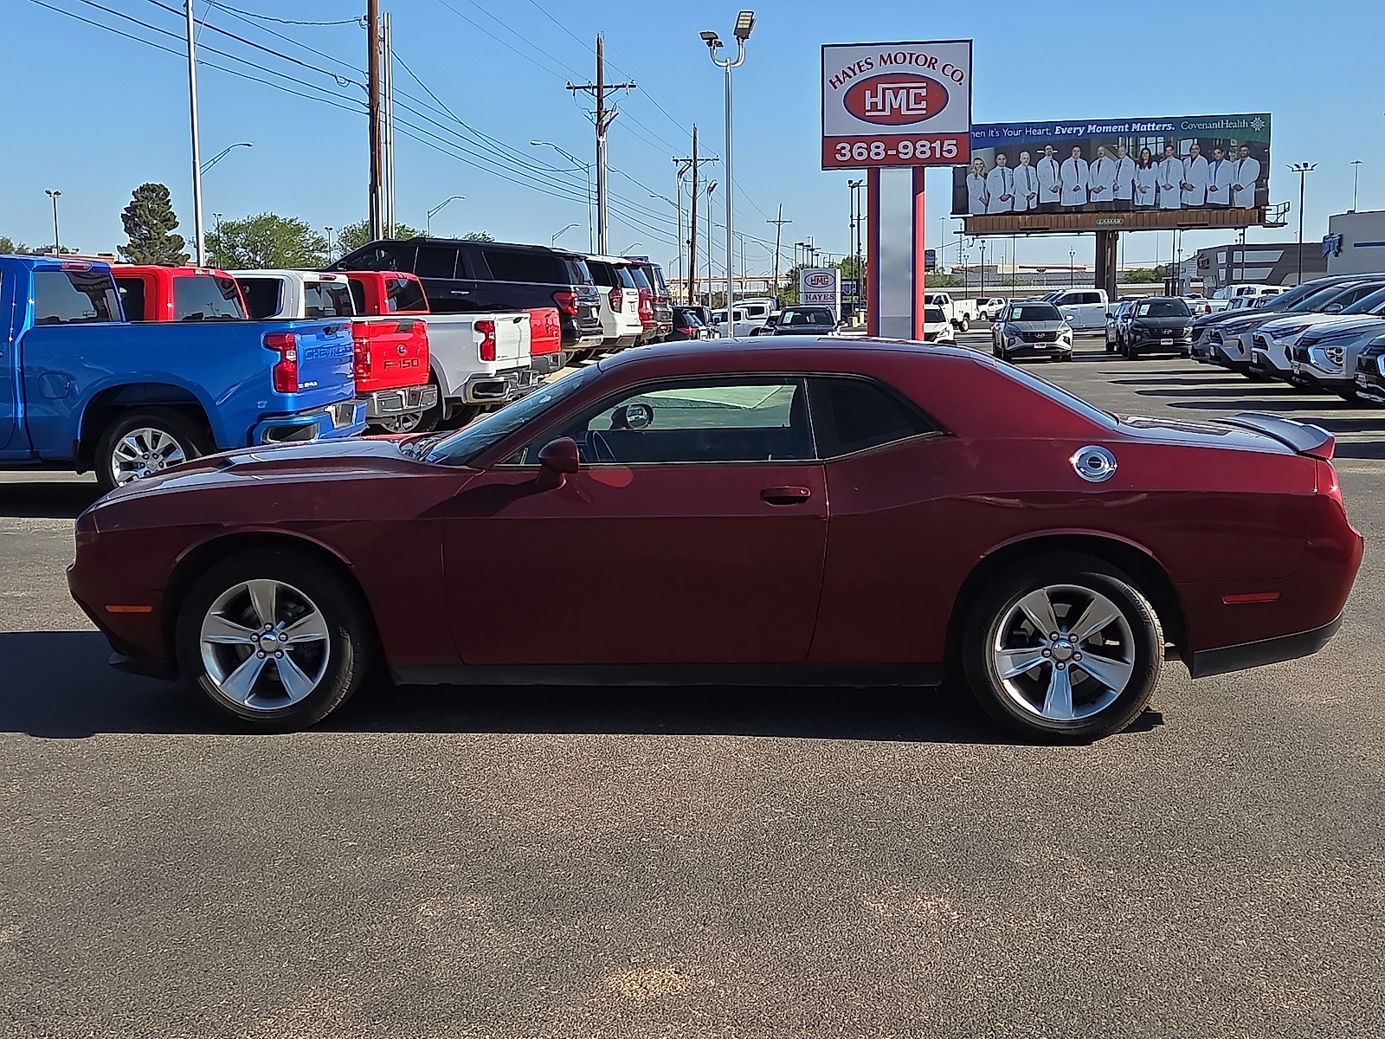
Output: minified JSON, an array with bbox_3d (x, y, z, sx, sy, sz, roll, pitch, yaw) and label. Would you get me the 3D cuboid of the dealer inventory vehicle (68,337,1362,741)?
[{"bbox_3d":[0.022,-0.021,7.000,5.020,1.450,1.930,0,7,5],"label":"dealer inventory vehicle"}]

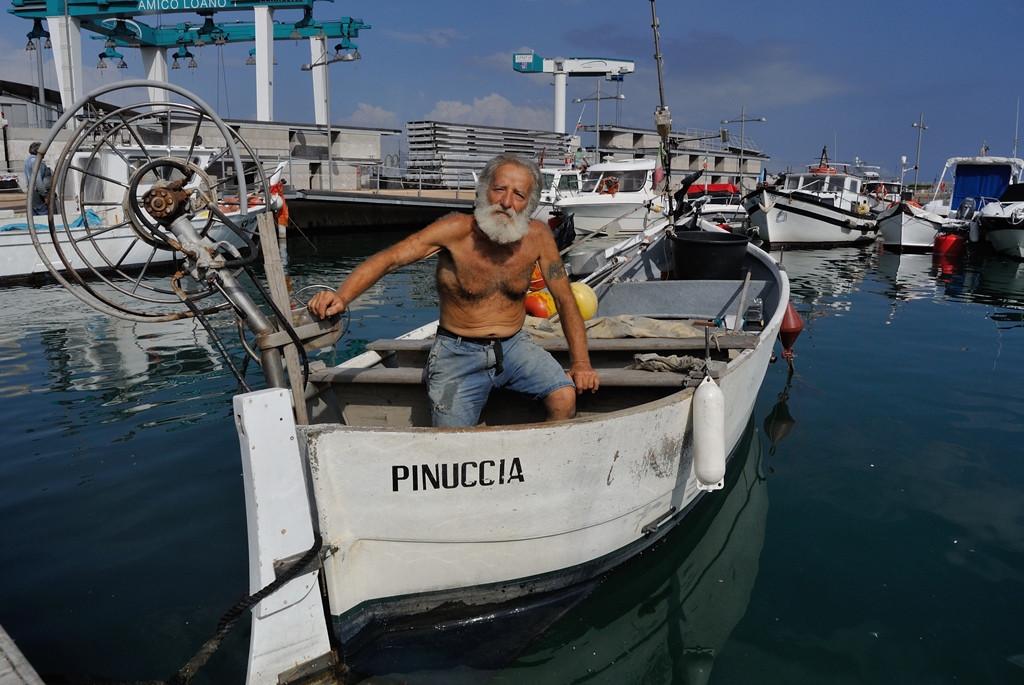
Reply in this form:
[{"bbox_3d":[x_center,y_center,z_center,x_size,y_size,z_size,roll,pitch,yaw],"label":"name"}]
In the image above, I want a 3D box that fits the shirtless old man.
[{"bbox_3d":[-0.140,-0.013,2.640,0.900,1.220,0.700,-2,10,-9],"label":"shirtless old man"}]

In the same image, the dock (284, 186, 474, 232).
[{"bbox_3d":[-5.855,-5.202,31.525,3.000,1.500,11.500,8,13,38],"label":"dock"}]

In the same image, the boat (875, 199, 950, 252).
[{"bbox_3d":[10.106,-2.848,19.196,1.750,1.400,5.000,7,12,32],"label":"boat"}]

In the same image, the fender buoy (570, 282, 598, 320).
[{"bbox_3d":[0.342,-0.208,3.900,0.200,0.200,0.200,0,10,0],"label":"fender buoy"}]

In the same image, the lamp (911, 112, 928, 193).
[{"bbox_3d":[27.465,-12.582,52.000,2.600,6.000,0.350,-8,13,-39],"label":"lamp"}]

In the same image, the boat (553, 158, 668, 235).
[{"bbox_3d":[3.760,-4.974,26.740,5.200,2.900,2.200,-6,12,-32],"label":"boat"}]

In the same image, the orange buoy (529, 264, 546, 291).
[{"bbox_3d":[0.140,-0.342,4.050,0.210,0.210,0.210,0,10,0],"label":"orange buoy"}]

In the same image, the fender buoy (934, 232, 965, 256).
[{"bbox_3d":[9.604,-2.105,16.892,0.650,0.620,0.650,6,12,29],"label":"fender buoy"}]

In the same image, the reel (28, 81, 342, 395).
[{"bbox_3d":[-0.818,-0.268,1.980,0.730,0.770,0.330,-1,10,-6],"label":"reel"}]

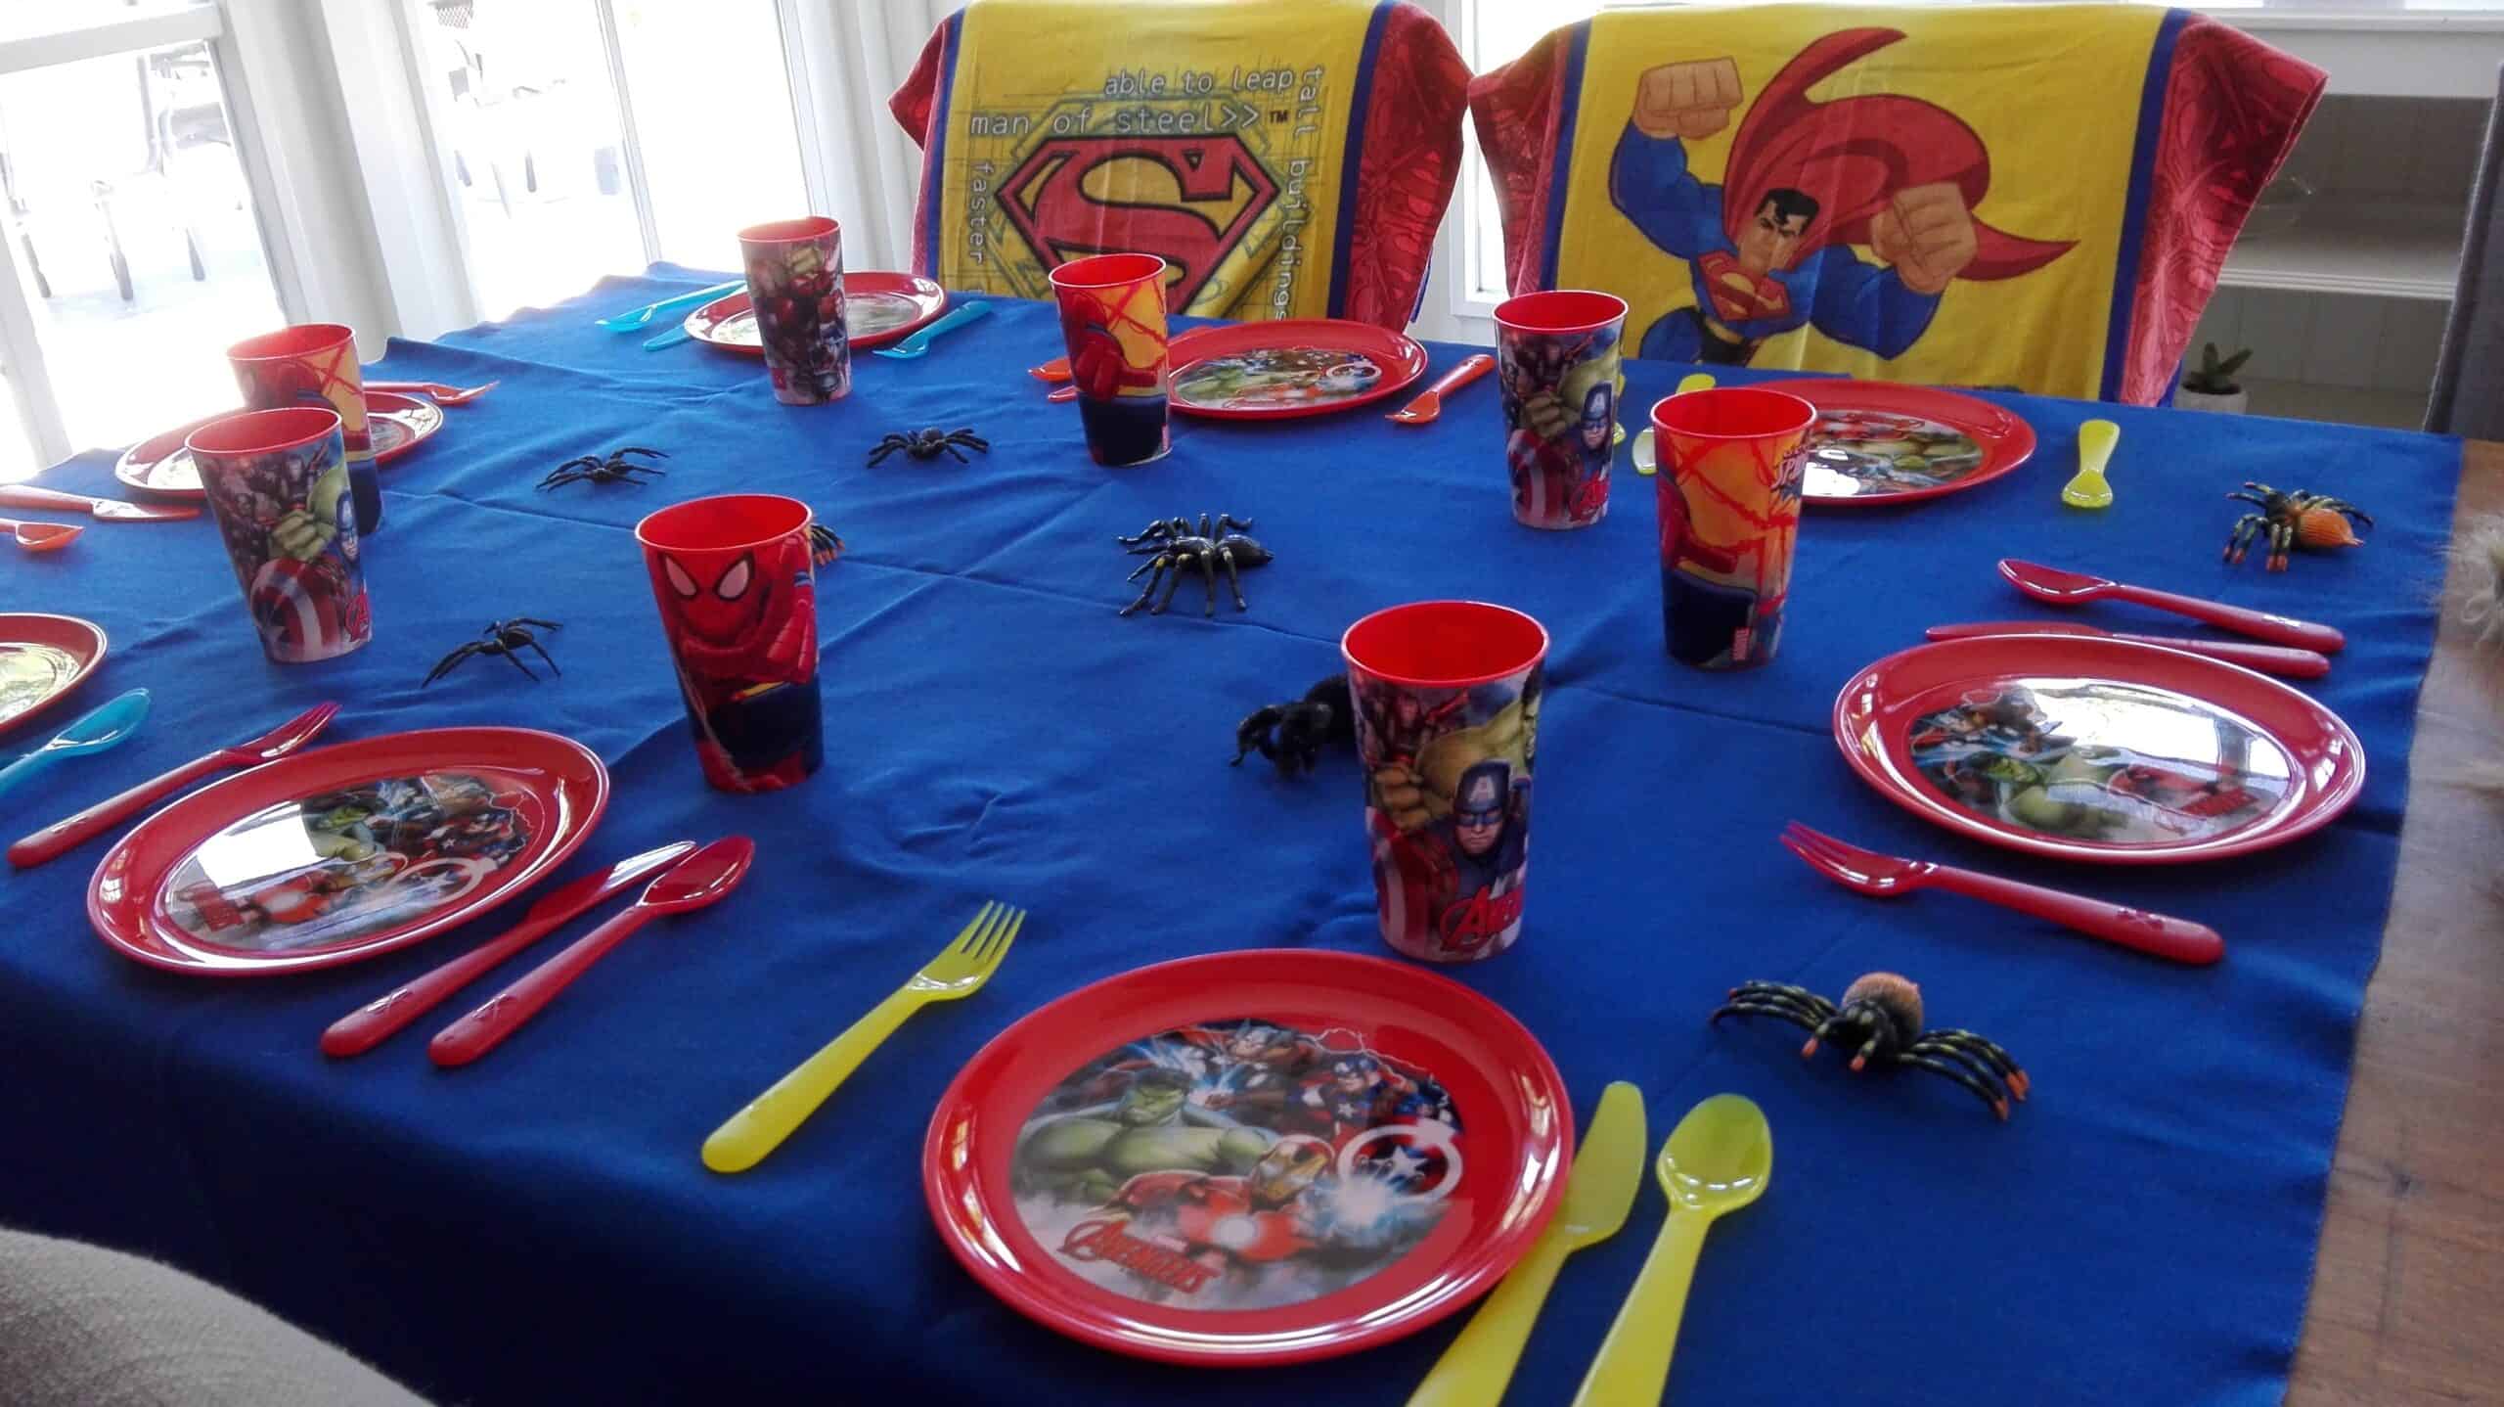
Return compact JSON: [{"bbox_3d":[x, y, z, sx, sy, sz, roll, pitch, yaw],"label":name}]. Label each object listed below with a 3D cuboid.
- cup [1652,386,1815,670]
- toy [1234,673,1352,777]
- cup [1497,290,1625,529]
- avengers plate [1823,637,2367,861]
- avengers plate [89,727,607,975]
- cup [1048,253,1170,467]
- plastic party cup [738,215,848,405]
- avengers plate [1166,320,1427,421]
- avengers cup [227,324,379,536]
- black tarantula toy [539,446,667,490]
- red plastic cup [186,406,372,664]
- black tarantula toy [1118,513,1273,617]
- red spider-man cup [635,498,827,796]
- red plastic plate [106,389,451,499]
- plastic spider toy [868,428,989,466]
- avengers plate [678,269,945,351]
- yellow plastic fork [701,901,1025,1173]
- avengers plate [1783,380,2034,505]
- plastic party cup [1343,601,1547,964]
[{"bbox_3d":[0.239,-0.085,0.902,0.078,0.127,0.078,-3,27,1],"label":"cup"},{"bbox_3d":[0.036,0.008,0.844,0.090,0.036,0.080,20,36,39],"label":"toy"},{"bbox_3d":[0.184,-0.172,1.076,0.078,0.127,0.078,-3,27,1],"label":"cup"},{"bbox_3d":[0.385,0.023,0.829,0.217,0.020,0.217,2,28,10],"label":"avengers plate"},{"bbox_3d":[-0.397,0.066,0.802,0.212,0.018,0.212,-3,28,2],"label":"avengers plate"},{"bbox_3d":[-0.093,-0.237,1.253,0.079,0.129,0.079,-2,28,1],"label":"cup"},{"bbox_3d":[-0.337,-0.292,1.347,0.075,0.123,0.075,-10,29,-12],"label":"plastic party cup"},{"bbox_3d":[0.028,-0.255,1.391,0.217,0.020,0.217,-2,28,1],"label":"avengers plate"},{"bbox_3d":[-0.607,-0.173,1.166,0.075,0.123,0.075,-18,31,-24],"label":"avengers cup"},{"bbox_3d":[-0.440,-0.165,1.227,0.070,0.022,0.075,13,33,29],"label":"black tarantula toy"},{"bbox_3d":[-0.535,-0.091,1.005,0.078,0.127,0.078,-4,27,0],"label":"red plastic cup"},{"bbox_3d":[-0.034,-0.090,1.050,0.092,0.032,0.118,-1,27,5],"label":"black tarantula toy"},{"bbox_3d":[-0.237,-0.027,0.847,0.078,0.127,0.078,-4,27,0],"label":"red spider-man cup"},{"bbox_3d":[-0.721,-0.188,1.341,0.217,0.020,0.217,-2,28,1],"label":"red plastic plate"},{"bbox_3d":[-0.225,-0.181,1.228,0.082,0.023,0.063,6,30,18],"label":"plastic spider toy"},{"bbox_3d":[-0.357,-0.316,1.488,0.212,0.018,0.212,-3,28,2],"label":"avengers plate"},{"bbox_3d":[-0.144,0.126,0.690,0.023,0.018,0.164,15,33,31],"label":"yellow plastic fork"},{"bbox_3d":[0.382,-0.157,1.134,0.213,0.022,0.213,-3,27,1],"label":"avengers plate"},{"bbox_3d":[0.079,0.033,0.724,0.079,0.129,0.079,0,28,6],"label":"plastic party cup"}]

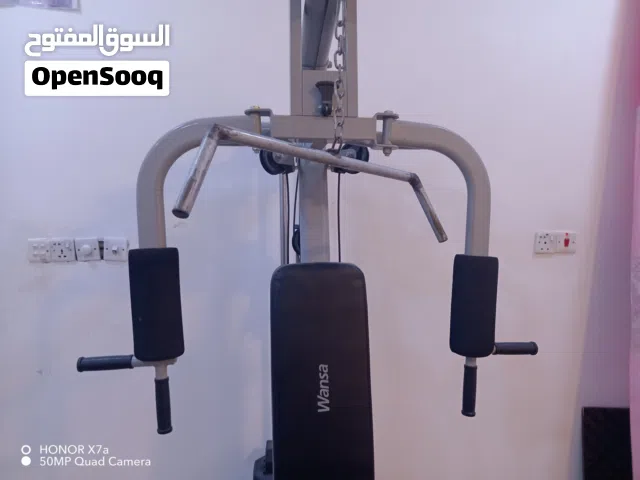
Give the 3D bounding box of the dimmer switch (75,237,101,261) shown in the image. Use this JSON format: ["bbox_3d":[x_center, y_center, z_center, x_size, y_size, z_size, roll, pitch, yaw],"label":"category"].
[{"bbox_3d":[-0.858,0.036,1.707,0.086,0.086,0.030,-1,8,-5],"label":"dimmer switch"}]

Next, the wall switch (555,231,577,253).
[{"bbox_3d":[1.002,0.011,1.877,0.086,0.086,0.018,-1,8,-5],"label":"wall switch"}]

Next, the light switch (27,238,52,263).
[{"bbox_3d":[-1.030,0.041,1.699,0.086,0.086,0.016,-1,8,-5],"label":"light switch"}]

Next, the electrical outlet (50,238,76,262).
[{"bbox_3d":[-0.947,0.038,1.706,0.086,0.086,0.016,-1,8,-5],"label":"electrical outlet"}]

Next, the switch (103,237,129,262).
[{"bbox_3d":[-0.760,0.035,1.719,0.086,0.086,0.022,-1,8,-5],"label":"switch"}]

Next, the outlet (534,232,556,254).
[{"bbox_3d":[0.915,0.013,1.870,0.086,0.086,0.016,-1,8,-5],"label":"outlet"}]

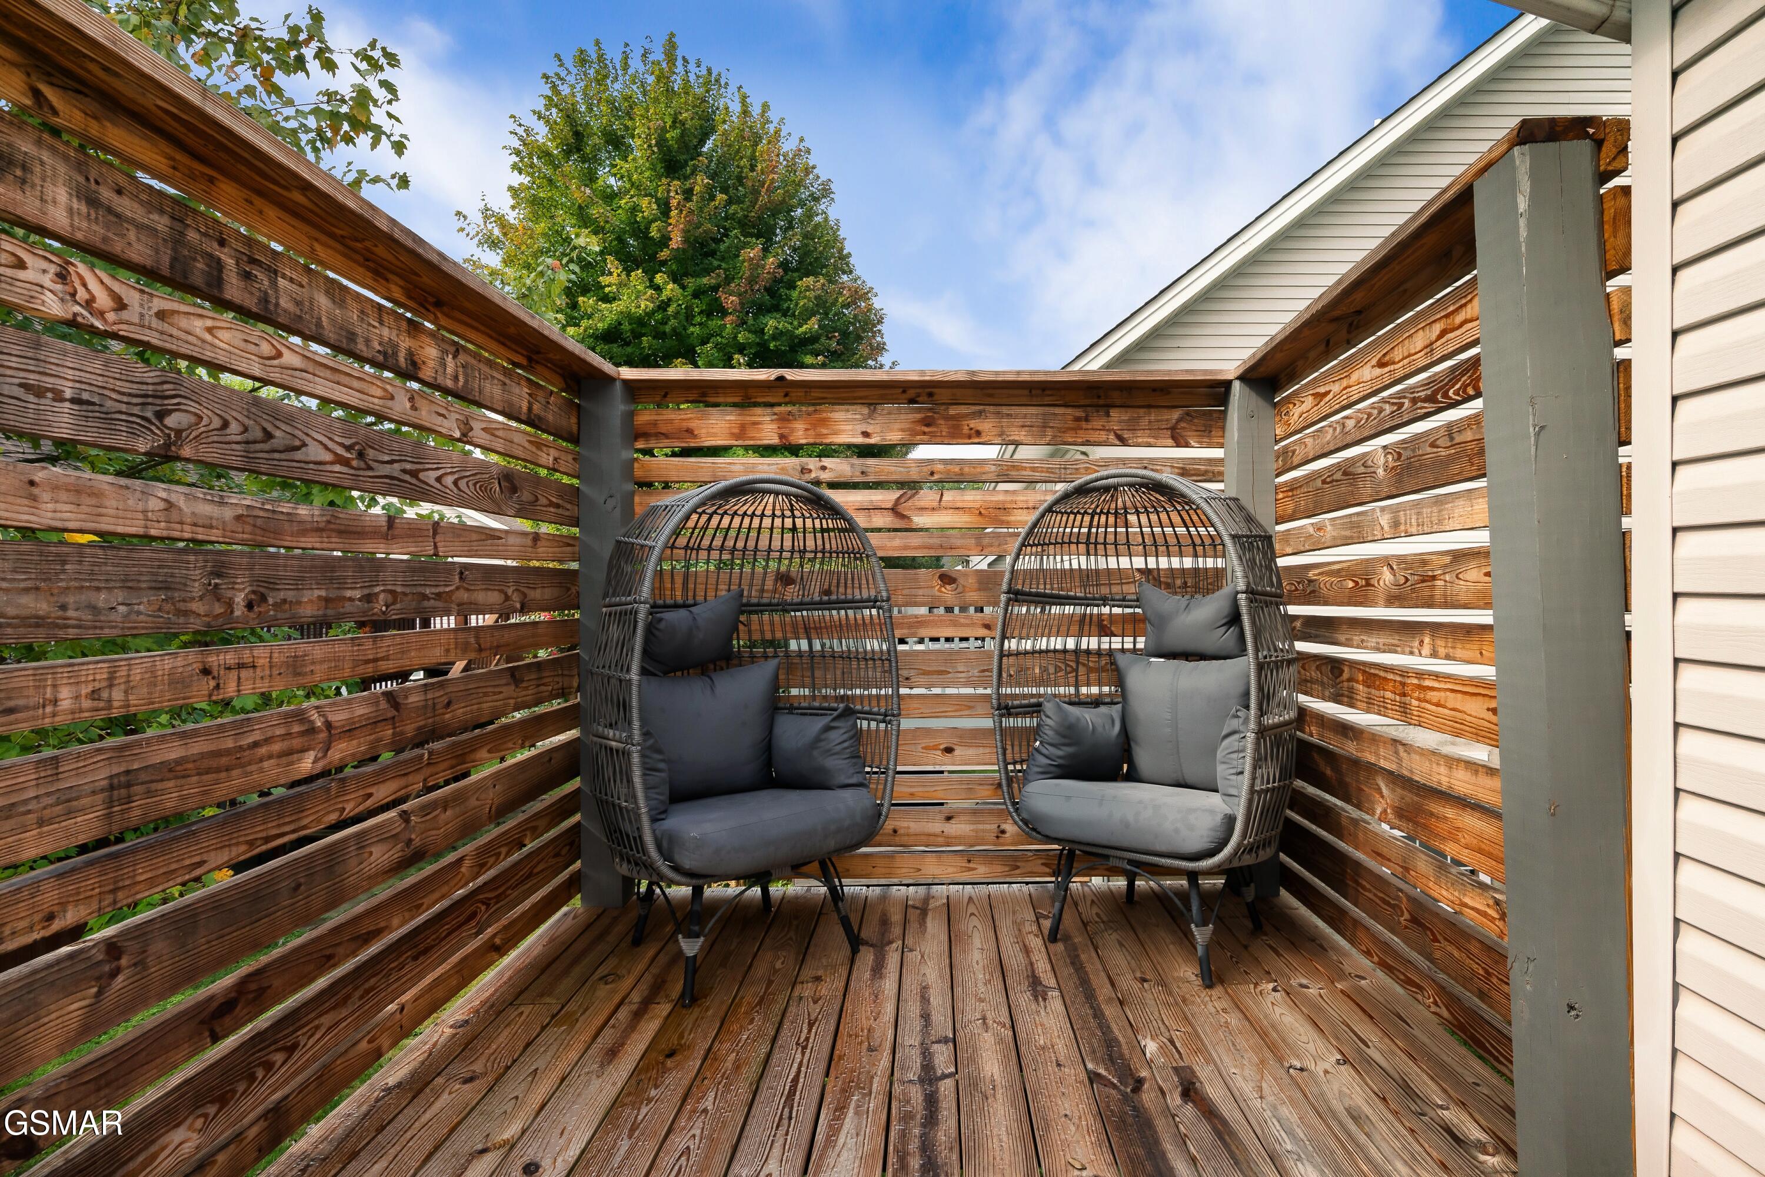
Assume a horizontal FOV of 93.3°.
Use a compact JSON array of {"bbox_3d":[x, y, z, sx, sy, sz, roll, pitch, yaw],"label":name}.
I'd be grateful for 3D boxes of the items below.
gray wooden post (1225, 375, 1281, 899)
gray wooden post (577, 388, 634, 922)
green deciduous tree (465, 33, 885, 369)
[{"bbox_3d":[1.312,0.172,2.985,0.140,1.820,0.140,0,-1,2],"label":"gray wooden post"},{"bbox_3d":[-0.972,0.188,2.945,0.140,1.820,0.140,0,-1,2],"label":"gray wooden post"},{"bbox_3d":[-3.280,-3.700,14.000,7.400,11.100,7.400,0,-1,2],"label":"green deciduous tree"}]

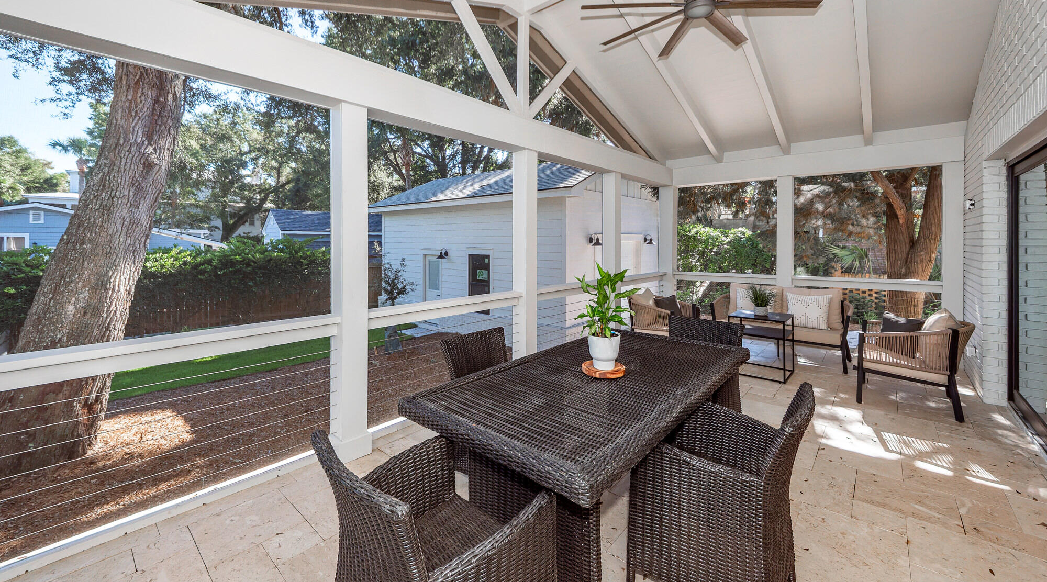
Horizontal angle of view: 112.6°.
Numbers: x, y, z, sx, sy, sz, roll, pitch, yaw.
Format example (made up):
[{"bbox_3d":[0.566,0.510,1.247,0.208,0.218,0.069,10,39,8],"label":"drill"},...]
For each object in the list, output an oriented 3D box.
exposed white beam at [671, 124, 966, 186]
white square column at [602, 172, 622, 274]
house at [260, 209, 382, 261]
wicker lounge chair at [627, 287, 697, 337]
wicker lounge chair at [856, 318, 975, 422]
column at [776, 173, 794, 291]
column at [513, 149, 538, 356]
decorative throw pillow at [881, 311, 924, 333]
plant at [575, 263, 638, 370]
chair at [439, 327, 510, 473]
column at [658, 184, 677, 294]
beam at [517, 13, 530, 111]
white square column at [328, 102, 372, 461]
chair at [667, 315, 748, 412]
[{"bbox_3d":[3.658,-1.776,4.794,3.071,0.435,0.163,4,6,42],"label":"exposed white beam"},{"bbox_3d":[1.165,-0.364,4.591,0.167,2.353,0.163,4,6,41],"label":"white square column"},{"bbox_3d":[-17.600,-4.900,32.500,5.000,5.400,11.000,4,5,42],"label":"house"},{"bbox_3d":[1.735,0.442,4.509,0.697,0.753,0.718,4,6,40],"label":"wicker lounge chair"},{"bbox_3d":[3.540,0.624,3.203,0.697,0.753,0.718,4,6,40],"label":"wicker lounge chair"},{"bbox_3d":[3.710,-0.420,4.950,0.180,2.380,0.180,4,5,42],"label":"column"},{"bbox_3d":[0.019,-0.216,3.524,0.167,2.353,0.163,4,6,41],"label":"column"},{"bbox_3d":[3.590,0.385,3.300,0.450,0.420,0.150,4,-15,42],"label":"decorative throw pillow"},{"bbox_3d":[0.420,0.124,1.792,0.290,0.515,0.280,0,5,0],"label":"plant"},{"bbox_3d":[-0.120,0.715,2.110,0.580,0.850,0.550,4,5,42],"label":"chair"},{"bbox_3d":[2.405,-0.540,5.800,0.190,2.380,0.190,4,5,42],"label":"column"},{"bbox_3d":[-0.019,-2.240,3.482,0.090,1.007,0.084,4,6,41],"label":"beam"},{"bbox_3d":[-1.185,-0.072,2.380,0.190,2.380,0.190,4,5,42],"label":"white square column"},{"bbox_3d":[1.200,0.665,2.470,0.550,0.850,0.580,4,6,43],"label":"chair"}]

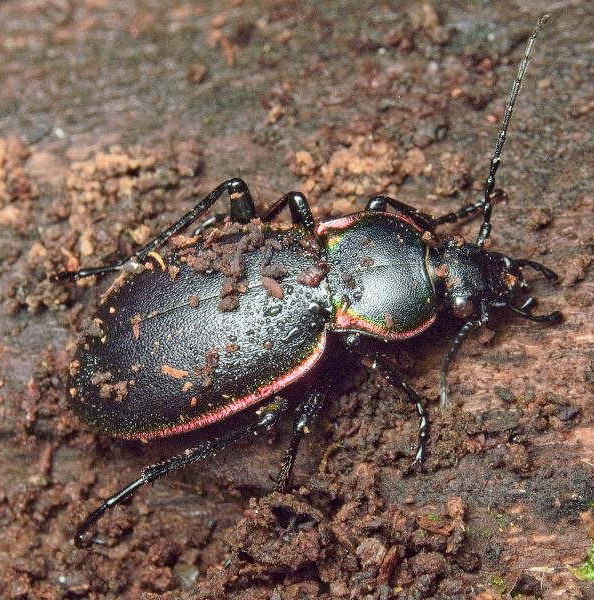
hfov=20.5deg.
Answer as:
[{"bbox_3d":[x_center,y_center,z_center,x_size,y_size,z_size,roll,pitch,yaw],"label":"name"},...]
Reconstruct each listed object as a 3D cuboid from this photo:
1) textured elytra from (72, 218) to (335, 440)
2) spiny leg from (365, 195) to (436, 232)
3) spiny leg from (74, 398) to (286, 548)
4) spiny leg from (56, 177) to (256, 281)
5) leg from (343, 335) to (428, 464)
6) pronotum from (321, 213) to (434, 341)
[{"bbox_3d":[-0.005,0.001,0.090,0.015,0.004,0.009,-21,59,-13],"label":"textured elytra"},{"bbox_3d":[0.006,-0.005,0.096,0.004,0.002,0.001,3,57,2],"label":"spiny leg"},{"bbox_3d":[-0.006,0.009,0.089,0.013,0.003,0.002,-31,62,-19],"label":"spiny leg"},{"bbox_3d":[-0.008,-0.004,0.096,0.012,0.005,0.002,-15,58,-10],"label":"spiny leg"},{"bbox_3d":[0.006,0.005,0.092,0.002,0.003,0.008,-26,61,-16],"label":"leg"},{"bbox_3d":[0.005,-0.002,0.093,0.007,0.003,0.008,-9,57,-6],"label":"pronotum"}]

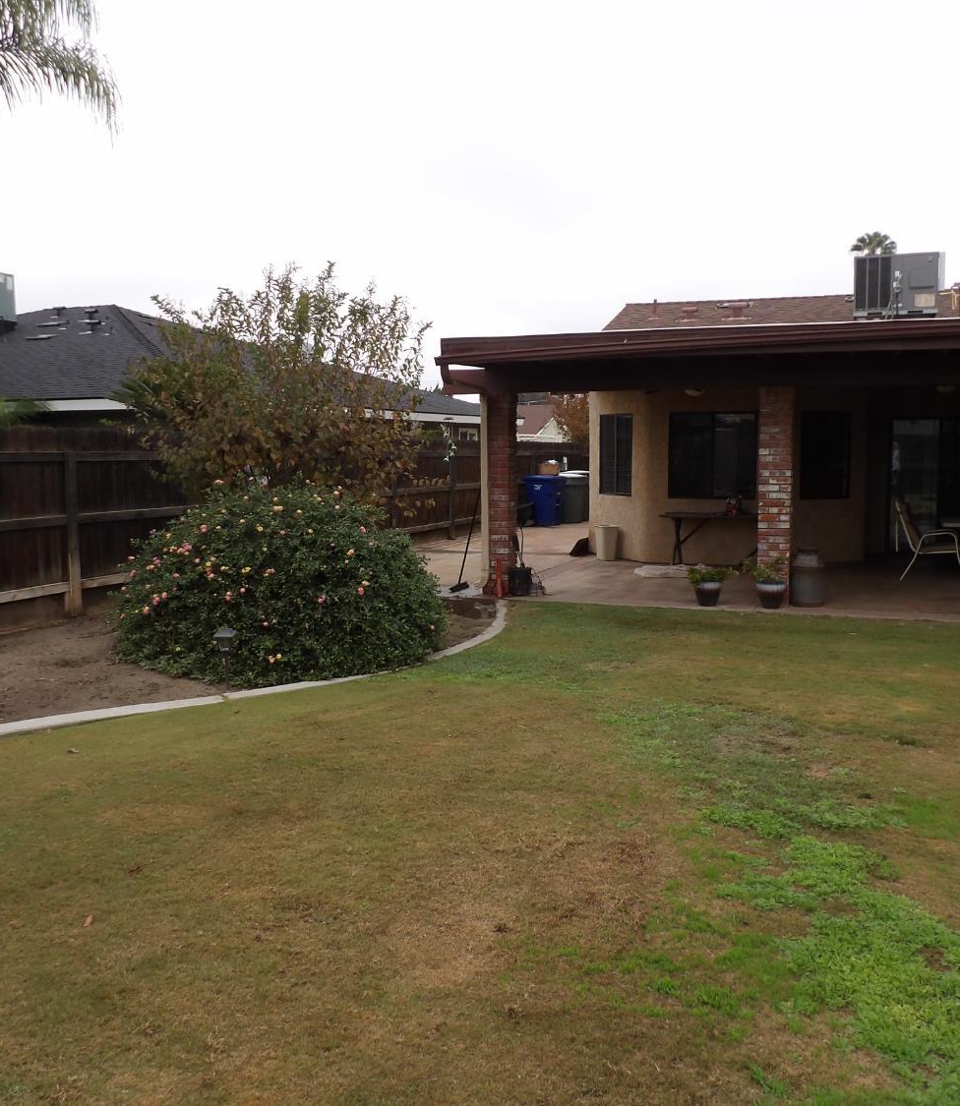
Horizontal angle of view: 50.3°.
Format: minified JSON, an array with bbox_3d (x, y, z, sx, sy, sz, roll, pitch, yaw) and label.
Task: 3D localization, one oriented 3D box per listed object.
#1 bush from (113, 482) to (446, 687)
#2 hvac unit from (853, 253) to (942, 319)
[{"bbox_3d":[-1.730,0.124,8.800,2.800,1.430,2.600,-1,6,-11],"label":"bush"},{"bbox_3d":[7.067,-4.493,17.491,1.300,0.970,1.120,2,6,17],"label":"hvac unit"}]

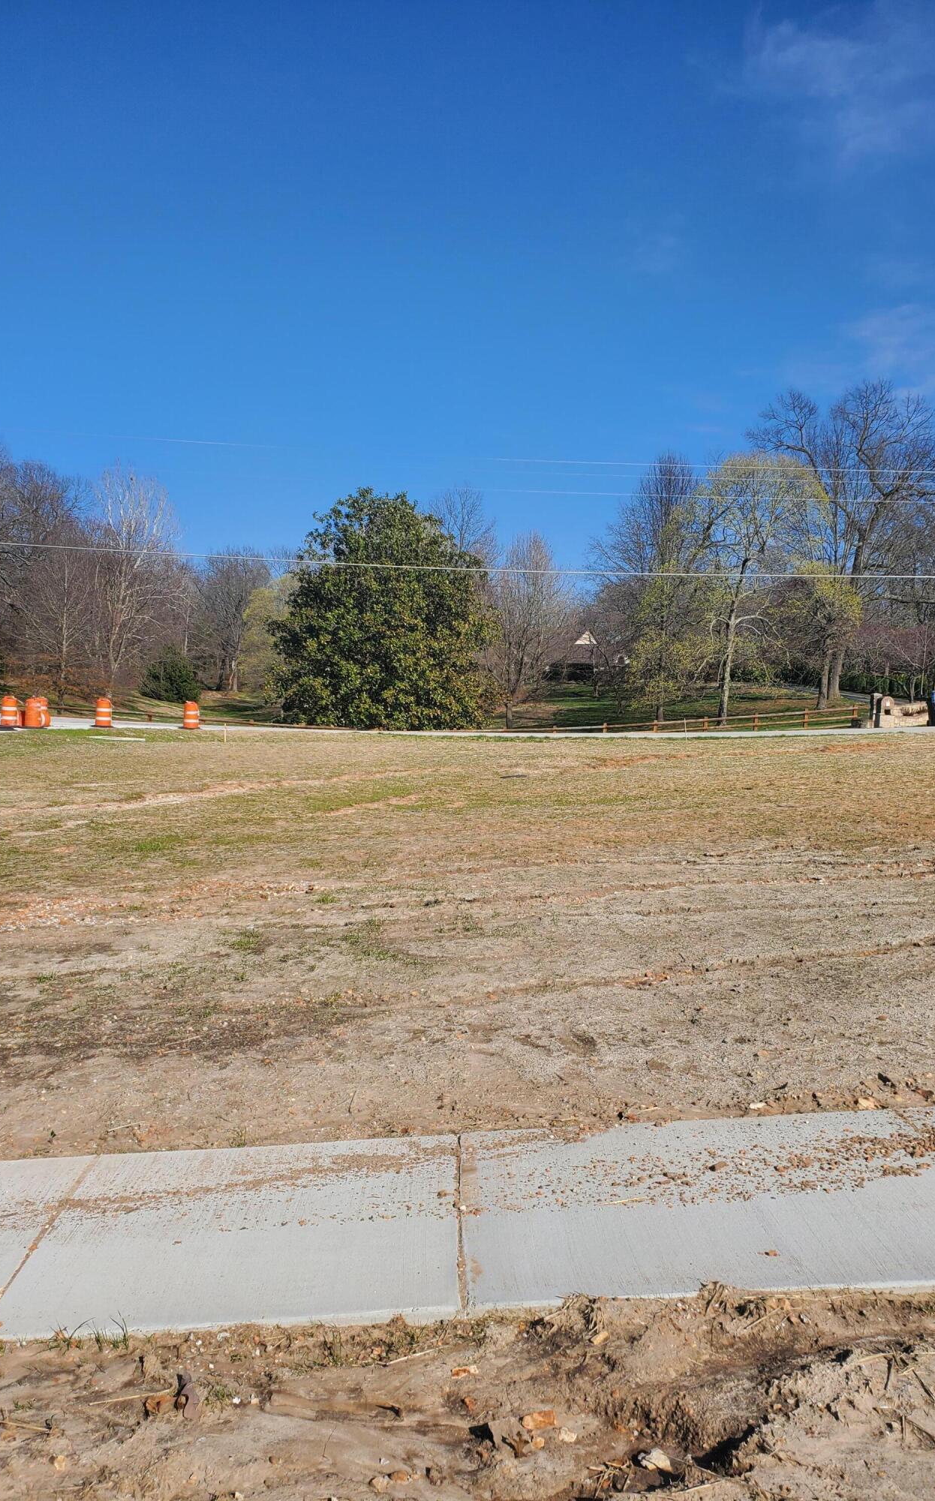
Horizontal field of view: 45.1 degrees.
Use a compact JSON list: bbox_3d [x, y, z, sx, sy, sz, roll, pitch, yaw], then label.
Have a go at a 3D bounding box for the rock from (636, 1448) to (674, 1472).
[{"bbox_3d":[0.414,1.561,2.480,0.080,0.038,0.055,0,3,0],"label":"rock"}]

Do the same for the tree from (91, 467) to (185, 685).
[{"bbox_3d":[-25.181,-13.060,86.000,7.156,17.264,7.156,0,3,0],"label":"tree"}]

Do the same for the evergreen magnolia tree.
[{"bbox_3d":[-4.344,-7.239,58.000,11.523,12.367,11.000,0,3,0],"label":"evergreen magnolia tree"}]

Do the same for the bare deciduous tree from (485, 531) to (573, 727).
[{"bbox_3d":[3.156,-6.328,59.500,5.013,10.428,5.013,0,3,0],"label":"bare deciduous tree"}]

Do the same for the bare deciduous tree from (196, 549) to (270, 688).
[{"bbox_3d":[-21.635,-12.062,104.000,7.031,13.197,7.031,0,3,0],"label":"bare deciduous tree"}]

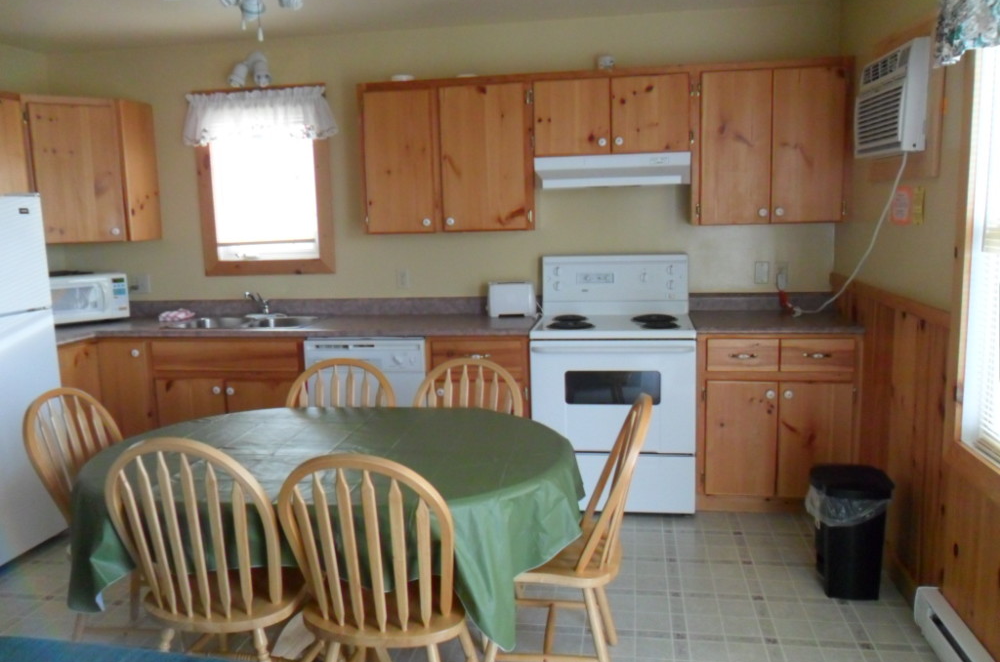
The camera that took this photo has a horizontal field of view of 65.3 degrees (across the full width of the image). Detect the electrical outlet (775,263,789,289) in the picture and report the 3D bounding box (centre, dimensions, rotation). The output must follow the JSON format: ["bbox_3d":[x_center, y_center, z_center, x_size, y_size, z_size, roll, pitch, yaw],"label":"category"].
[{"bbox_3d":[1.503,-0.294,4.152,0.068,0.142,0.030,0,9,10],"label":"electrical outlet"}]

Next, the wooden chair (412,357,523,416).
[{"bbox_3d":[-0.164,0.573,2.878,0.460,0.900,0.500,0,7,10],"label":"wooden chair"}]

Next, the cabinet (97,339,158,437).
[{"bbox_3d":[-1.954,0.430,4.532,0.325,0.870,0.605,0,7,10],"label":"cabinet"}]

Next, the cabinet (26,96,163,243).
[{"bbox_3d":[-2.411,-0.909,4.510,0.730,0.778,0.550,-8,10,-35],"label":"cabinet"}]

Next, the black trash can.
[{"bbox_3d":[1.321,0.763,2.967,0.260,0.455,0.270,0,9,10],"label":"black trash can"}]

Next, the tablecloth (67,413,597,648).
[{"bbox_3d":[-0.487,0.543,2.379,1.500,0.410,1.120,0,7,10],"label":"tablecloth"}]

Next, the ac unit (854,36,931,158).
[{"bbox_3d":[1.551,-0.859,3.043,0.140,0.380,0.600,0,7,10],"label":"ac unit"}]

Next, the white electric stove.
[{"bbox_3d":[0.587,0.242,4.012,0.763,1.218,0.720,0,9,10],"label":"white electric stove"}]

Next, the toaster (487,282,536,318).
[{"bbox_3d":[0.078,-0.176,4.317,0.260,0.185,0.160,0,9,10],"label":"toaster"}]

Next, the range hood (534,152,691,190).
[{"bbox_3d":[0.581,-0.822,4.018,0.756,0.150,0.439,0,9,10],"label":"range hood"}]

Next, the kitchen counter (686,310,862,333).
[{"bbox_3d":[1.336,-0.032,3.872,0.740,0.044,0.635,0,7,10],"label":"kitchen counter"}]

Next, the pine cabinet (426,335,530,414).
[{"bbox_3d":[-0.056,0.399,4.218,0.523,0.845,0.592,0,9,10],"label":"pine cabinet"}]

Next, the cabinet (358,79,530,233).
[{"bbox_3d":[-0.251,-0.924,4.192,0.920,0.775,0.335,0,7,10],"label":"cabinet"}]

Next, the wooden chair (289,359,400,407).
[{"bbox_3d":[-0.666,0.576,2.968,0.460,0.900,0.500,0,7,10],"label":"wooden chair"}]

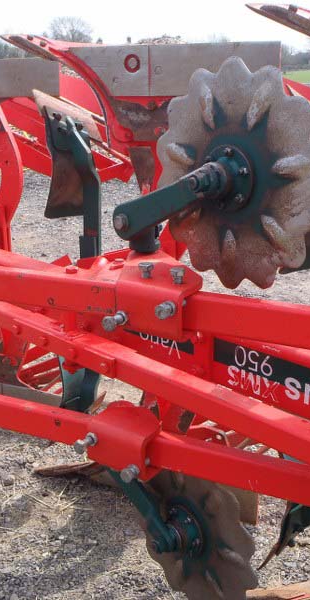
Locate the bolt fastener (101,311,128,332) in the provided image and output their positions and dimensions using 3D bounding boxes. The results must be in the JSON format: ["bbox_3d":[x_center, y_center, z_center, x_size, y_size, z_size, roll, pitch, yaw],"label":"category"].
[{"bbox_3d":[-0.081,0.046,1.356,0.029,0.029,0.056,7,22,28],"label":"bolt fastener"}]

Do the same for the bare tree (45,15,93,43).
[{"bbox_3d":[-16.746,-50.821,129.431,9.000,10.800,9.000,-3,20,-6],"label":"bare tree"}]

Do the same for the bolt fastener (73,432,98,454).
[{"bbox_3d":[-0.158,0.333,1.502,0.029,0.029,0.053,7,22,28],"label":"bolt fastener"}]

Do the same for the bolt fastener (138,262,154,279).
[{"bbox_3d":[-0.019,-0.062,1.355,0.029,0.036,0.029,9,23,27],"label":"bolt fastener"}]

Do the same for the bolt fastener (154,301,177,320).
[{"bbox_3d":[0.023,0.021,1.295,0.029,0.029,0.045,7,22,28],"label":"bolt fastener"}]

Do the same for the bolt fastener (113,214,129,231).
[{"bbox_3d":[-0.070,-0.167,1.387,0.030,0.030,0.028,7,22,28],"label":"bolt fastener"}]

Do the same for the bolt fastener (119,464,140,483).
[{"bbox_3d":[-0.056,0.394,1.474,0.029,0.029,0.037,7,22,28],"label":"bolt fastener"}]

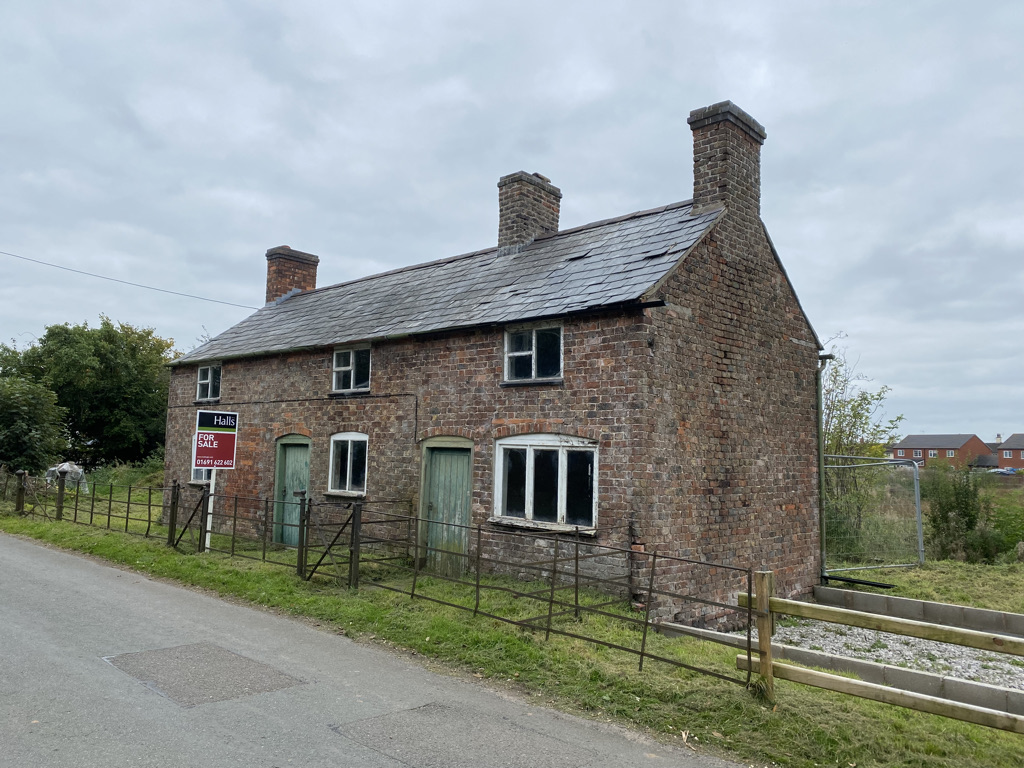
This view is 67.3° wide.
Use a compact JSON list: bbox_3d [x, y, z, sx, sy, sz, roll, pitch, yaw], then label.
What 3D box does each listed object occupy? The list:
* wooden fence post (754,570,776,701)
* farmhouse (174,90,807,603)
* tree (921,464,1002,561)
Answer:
[{"bbox_3d":[1.800,1.776,5.430,0.105,0.900,0.105,-6,-7,43],"label":"wooden fence post"},{"bbox_3d":[-1.325,-0.195,14.058,12.167,6.222,4.924,-3,-7,43],"label":"farmhouse"},{"bbox_3d":[9.163,2.636,15.688,1.650,1.978,1.500,-2,-6,30],"label":"tree"}]

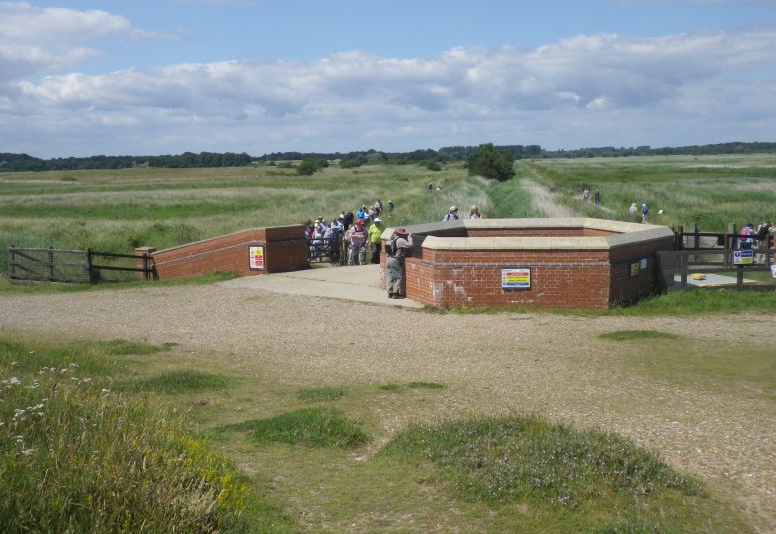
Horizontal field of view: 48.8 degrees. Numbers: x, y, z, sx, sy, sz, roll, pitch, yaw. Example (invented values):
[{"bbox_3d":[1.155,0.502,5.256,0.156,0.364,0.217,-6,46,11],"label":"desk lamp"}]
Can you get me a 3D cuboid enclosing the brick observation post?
[{"bbox_3d":[3.405,-0.230,21.571,7.350,1.561,6.500,0,7,10],"label":"brick observation post"}]

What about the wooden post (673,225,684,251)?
[{"bbox_3d":[8.366,-0.579,24.673,0.200,1.219,0.200,3,8,28],"label":"wooden post"}]

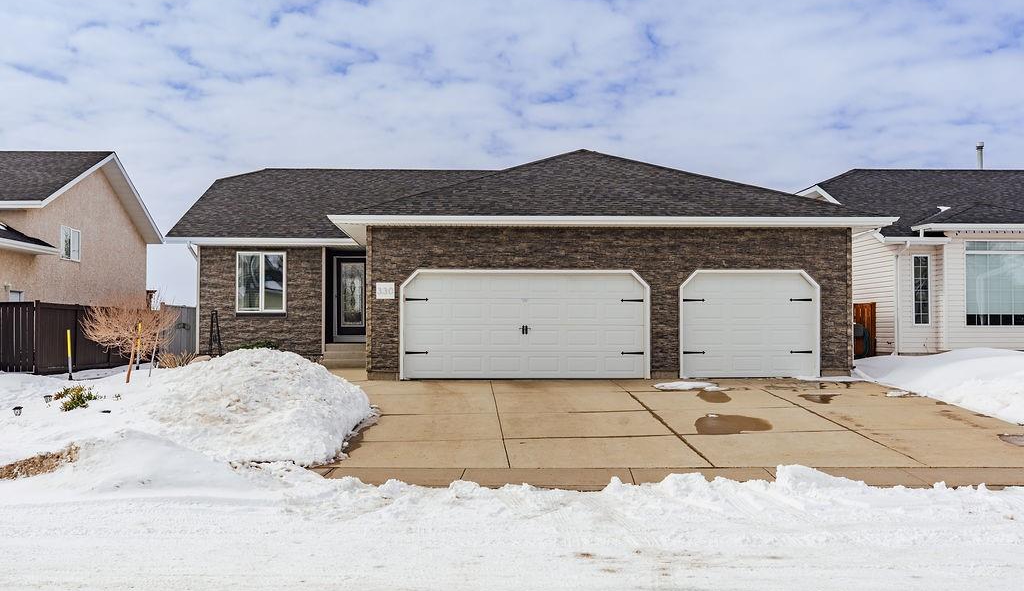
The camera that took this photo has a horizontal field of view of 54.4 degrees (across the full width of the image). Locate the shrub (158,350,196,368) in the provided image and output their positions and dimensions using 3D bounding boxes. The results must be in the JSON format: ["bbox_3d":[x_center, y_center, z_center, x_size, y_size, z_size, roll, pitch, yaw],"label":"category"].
[{"bbox_3d":[-7.416,1.447,22.071,0.880,0.460,0.780,0,-2,-3],"label":"shrub"}]

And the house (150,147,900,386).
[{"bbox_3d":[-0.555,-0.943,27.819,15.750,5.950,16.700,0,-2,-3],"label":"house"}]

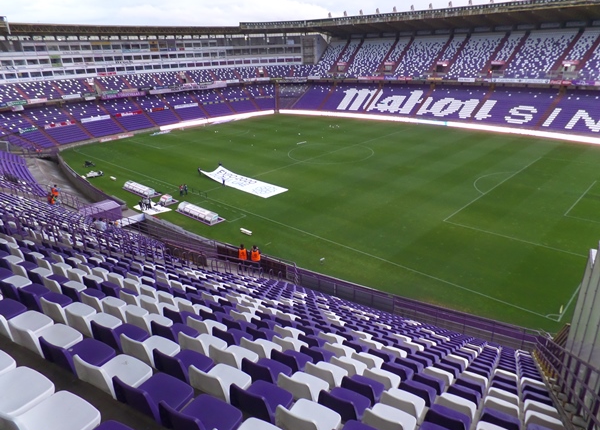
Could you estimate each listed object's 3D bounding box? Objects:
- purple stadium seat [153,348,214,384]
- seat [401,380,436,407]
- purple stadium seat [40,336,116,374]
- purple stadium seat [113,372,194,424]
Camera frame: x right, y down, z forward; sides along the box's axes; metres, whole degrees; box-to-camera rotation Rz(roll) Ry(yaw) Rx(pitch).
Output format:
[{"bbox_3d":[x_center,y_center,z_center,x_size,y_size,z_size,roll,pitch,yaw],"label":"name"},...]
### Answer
[{"bbox_3d":[-1.223,1.482,4.211,0.437,0.348,0.435,10,25,28],"label":"purple stadium seat"},{"bbox_3d":[1.631,2.369,5.514,0.437,0.348,0.435,10,25,29],"label":"seat"},{"bbox_3d":[-2.041,1.213,3.698,0.437,0.348,0.435,10,25,28],"label":"purple stadium seat"},{"bbox_3d":[-1.169,1.367,3.229,0.437,0.348,0.435,10,25,28],"label":"purple stadium seat"}]

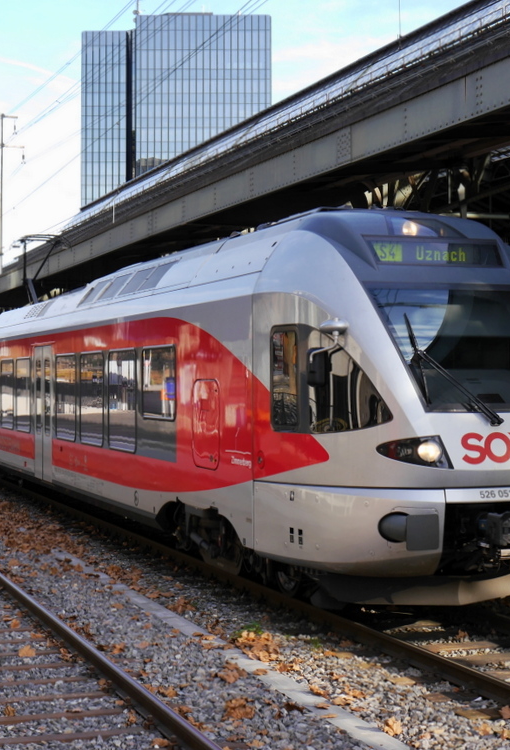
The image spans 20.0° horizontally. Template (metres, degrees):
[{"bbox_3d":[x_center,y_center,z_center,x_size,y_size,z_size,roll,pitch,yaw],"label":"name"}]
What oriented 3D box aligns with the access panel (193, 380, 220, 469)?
[{"bbox_3d":[-0.541,0.547,16.253,0.060,1.000,1.022,0,0,-19],"label":"access panel"}]

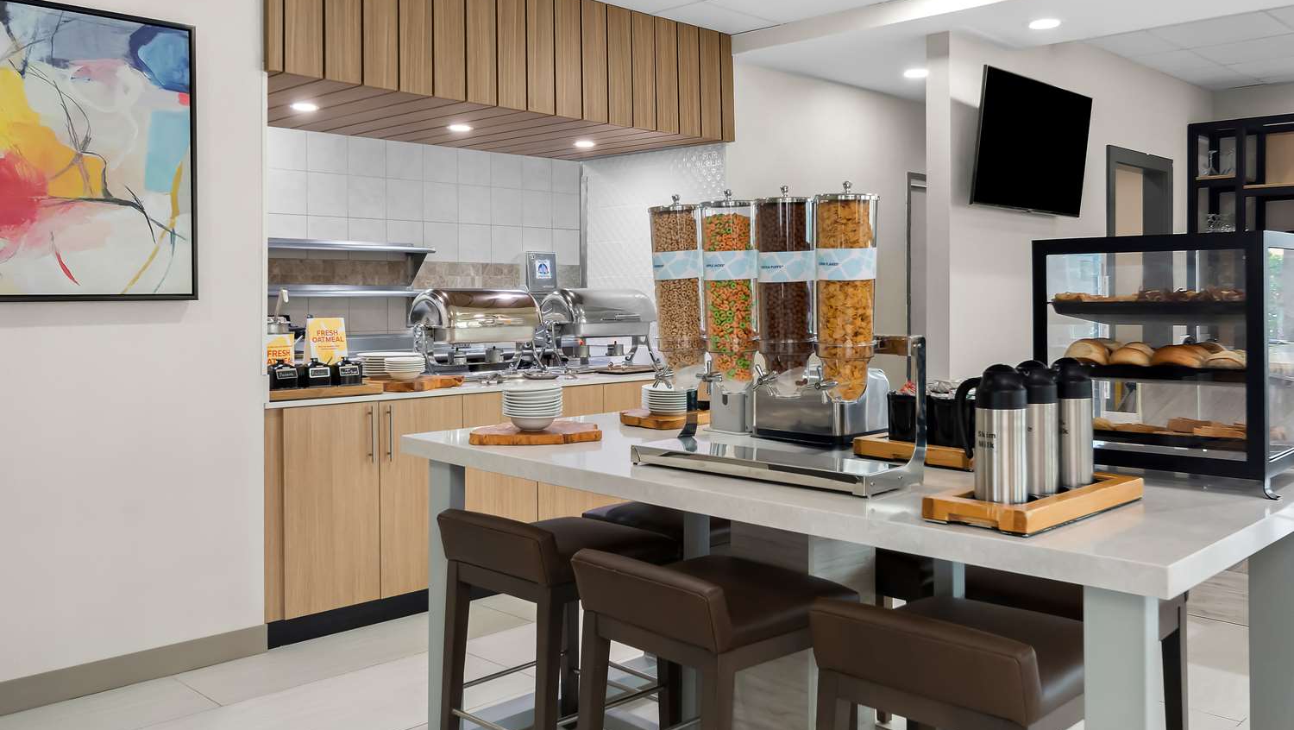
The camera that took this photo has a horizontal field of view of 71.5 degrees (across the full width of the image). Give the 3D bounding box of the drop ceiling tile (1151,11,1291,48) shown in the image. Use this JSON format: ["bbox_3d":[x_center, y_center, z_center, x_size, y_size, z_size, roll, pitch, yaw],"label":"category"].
[{"bbox_3d":[2.985,-1.732,4.650,0.600,0.020,0.600,-3,4,-45],"label":"drop ceiling tile"}]

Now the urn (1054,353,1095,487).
[{"bbox_3d":[0.951,0.131,2.056,0.150,0.295,0.112,3,4,43],"label":"urn"}]

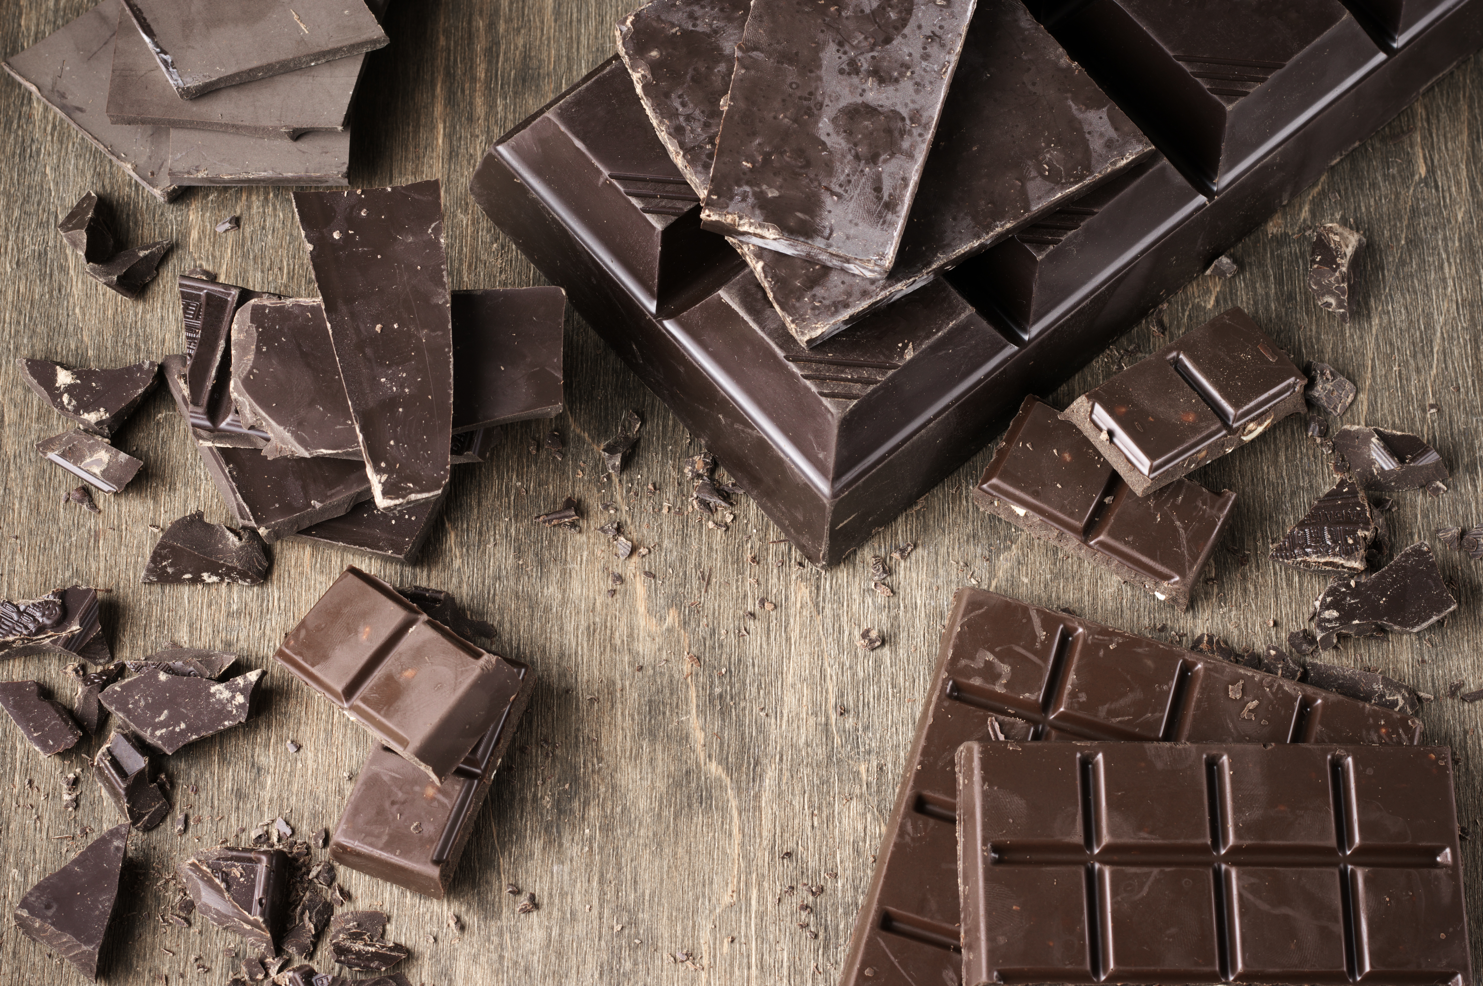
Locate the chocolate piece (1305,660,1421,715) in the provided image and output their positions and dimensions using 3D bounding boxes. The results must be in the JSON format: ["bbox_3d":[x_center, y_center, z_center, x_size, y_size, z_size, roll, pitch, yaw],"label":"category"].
[{"bbox_3d":[0.102,0.031,0.503,0.019,0.006,0.006,18,67,6],"label":"chocolate piece"}]

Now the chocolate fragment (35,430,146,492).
[{"bbox_3d":[-0.117,-0.006,0.553,0.016,0.004,0.008,25,70,14],"label":"chocolate fragment"}]

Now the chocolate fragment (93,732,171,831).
[{"bbox_3d":[-0.105,0.049,0.530,0.009,0.008,0.016,-28,71,-11],"label":"chocolate fragment"}]

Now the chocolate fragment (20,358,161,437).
[{"bbox_3d":[-0.117,-0.017,0.554,0.025,0.006,0.013,0,68,3],"label":"chocolate fragment"}]

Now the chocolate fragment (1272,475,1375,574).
[{"bbox_3d":[0.104,0.006,0.550,0.018,0.006,0.015,-7,77,-4],"label":"chocolate fragment"}]

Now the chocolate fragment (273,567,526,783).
[{"bbox_3d":[-0.059,0.031,0.529,0.037,0.011,0.021,29,72,36],"label":"chocolate fragment"}]

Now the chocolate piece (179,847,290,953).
[{"bbox_3d":[-0.080,0.063,0.481,0.016,0.011,0.015,6,66,1],"label":"chocolate piece"}]

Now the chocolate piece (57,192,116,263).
[{"bbox_3d":[-0.111,-0.046,0.529,0.008,0.009,0.010,-38,72,-16],"label":"chocolate piece"}]

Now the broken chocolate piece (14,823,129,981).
[{"bbox_3d":[-0.101,0.062,0.481,0.017,0.009,0.022,33,69,12],"label":"broken chocolate piece"}]

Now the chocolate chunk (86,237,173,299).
[{"bbox_3d":[-0.104,-0.038,0.527,0.015,0.006,0.008,-17,68,-9],"label":"chocolate chunk"}]

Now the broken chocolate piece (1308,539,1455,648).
[{"bbox_3d":[0.105,0.019,0.508,0.025,0.006,0.013,-24,69,-12],"label":"broken chocolate piece"}]

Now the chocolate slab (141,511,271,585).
[{"bbox_3d":[-0.095,0.010,0.546,0.022,0.008,0.011,2,68,0],"label":"chocolate slab"}]

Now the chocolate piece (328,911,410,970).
[{"bbox_3d":[-0.058,0.069,0.481,0.012,0.006,0.009,-2,66,-2],"label":"chocolate piece"}]

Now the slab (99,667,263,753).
[{"bbox_3d":[-0.096,0.037,0.531,0.028,0.005,0.013,-7,74,-4],"label":"slab"}]

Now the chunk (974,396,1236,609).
[{"bbox_3d":[0.065,0.001,0.550,0.041,0.011,0.019,26,70,9],"label":"chunk"}]

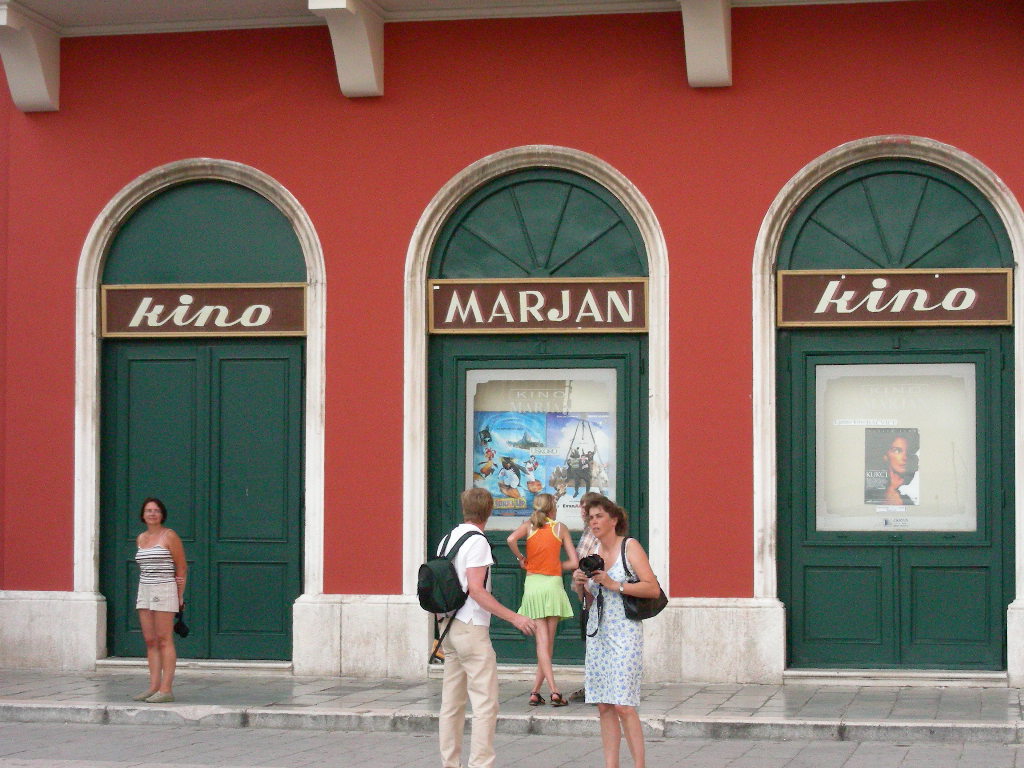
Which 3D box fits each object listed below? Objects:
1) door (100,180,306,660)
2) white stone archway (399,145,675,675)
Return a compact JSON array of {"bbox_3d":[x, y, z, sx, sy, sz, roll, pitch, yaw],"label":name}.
[{"bbox_3d":[-2.931,0.319,22.089,2.101,4.566,0.220,-1,-3,12],"label":"door"},{"bbox_3d":[0.228,0.239,21.302,2.482,4.832,0.300,-1,-3,12],"label":"white stone archway"}]

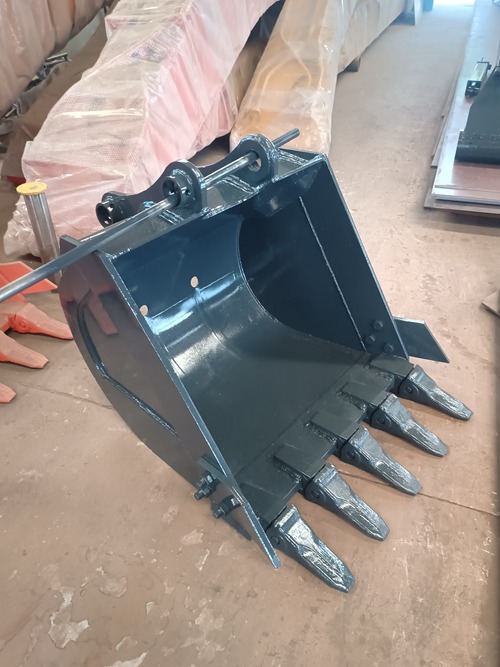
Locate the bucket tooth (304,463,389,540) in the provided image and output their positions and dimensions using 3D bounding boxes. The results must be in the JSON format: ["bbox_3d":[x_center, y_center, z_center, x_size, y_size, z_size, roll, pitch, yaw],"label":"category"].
[{"bbox_3d":[0.299,0.513,1.551,0.258,0.096,0.088,37,53,23],"label":"bucket tooth"}]

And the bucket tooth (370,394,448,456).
[{"bbox_3d":[0.548,0.324,1.761,0.258,0.096,0.088,37,53,23],"label":"bucket tooth"}]

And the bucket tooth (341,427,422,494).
[{"bbox_3d":[0.423,0.418,1.656,0.258,0.096,0.088,37,53,23],"label":"bucket tooth"}]

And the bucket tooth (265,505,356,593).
[{"bbox_3d":[0.174,0.607,1.447,0.258,0.096,0.088,37,53,23],"label":"bucket tooth"}]

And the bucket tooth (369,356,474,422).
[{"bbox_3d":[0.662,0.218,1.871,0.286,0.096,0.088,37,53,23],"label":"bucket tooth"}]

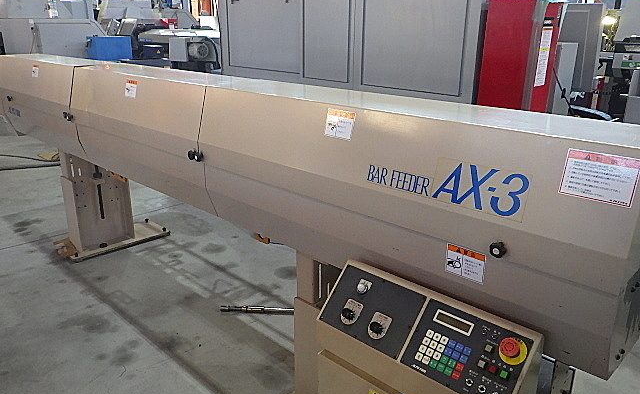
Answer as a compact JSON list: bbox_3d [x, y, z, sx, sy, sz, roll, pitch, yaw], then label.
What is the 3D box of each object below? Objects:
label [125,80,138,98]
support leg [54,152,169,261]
[{"bbox_3d":[-0.828,-0.475,2.275,0.099,0.075,0.004,17,11,41],"label":"label"},{"bbox_3d":[-1.364,-0.030,3.317,0.326,0.666,0.626,17,25,41],"label":"support leg"}]

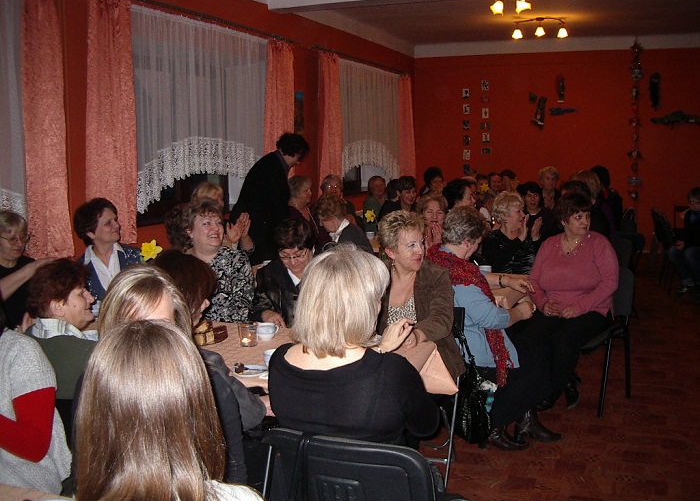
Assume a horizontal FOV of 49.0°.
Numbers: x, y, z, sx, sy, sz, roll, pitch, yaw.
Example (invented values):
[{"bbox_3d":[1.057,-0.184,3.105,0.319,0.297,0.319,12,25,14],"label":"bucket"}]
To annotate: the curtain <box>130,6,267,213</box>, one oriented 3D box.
[{"bbox_3d":[-1.196,-1.162,6.642,0.100,1.508,2.093,3,8,22],"label":"curtain"}]

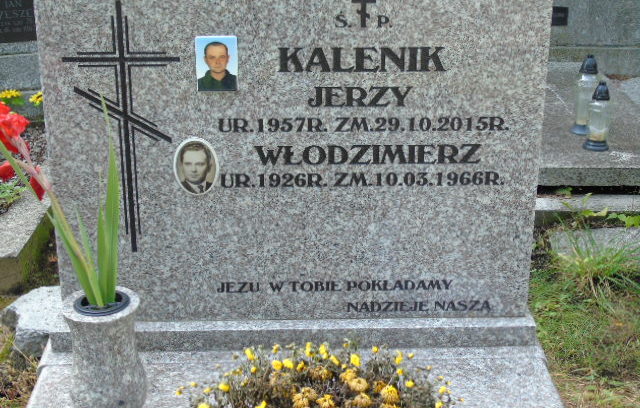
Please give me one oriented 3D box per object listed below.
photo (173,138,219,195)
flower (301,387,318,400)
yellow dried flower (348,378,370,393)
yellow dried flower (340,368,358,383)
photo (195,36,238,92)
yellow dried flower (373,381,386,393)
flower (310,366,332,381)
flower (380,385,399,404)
[{"bbox_3d":[-0.248,-0.075,1.990,0.090,0.120,0.010,0,19,-2],"label":"photo"},{"bbox_3d":[-0.018,0.326,1.720,0.030,0.021,0.027,0,23,0],"label":"flower"},{"bbox_3d":[0.062,0.285,1.567,0.035,0.019,0.035,0,23,-2],"label":"yellow dried flower"},{"bbox_3d":[0.047,0.274,1.594,0.031,0.018,0.031,0,23,-2],"label":"yellow dried flower"},{"bbox_3d":[-0.204,-0.276,1.981,0.082,0.111,0.007,0,20,-2],"label":"photo"},{"bbox_3d":[0.104,0.318,1.740,0.024,0.019,0.022,0,23,0],"label":"yellow dried flower"},{"bbox_3d":[0.002,0.272,1.599,0.035,0.019,0.035,0,23,-2],"label":"flower"},{"bbox_3d":[0.109,0.295,1.545,0.031,0.026,0.031,0,23,-2],"label":"flower"}]

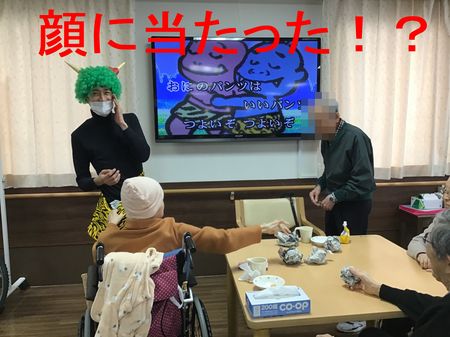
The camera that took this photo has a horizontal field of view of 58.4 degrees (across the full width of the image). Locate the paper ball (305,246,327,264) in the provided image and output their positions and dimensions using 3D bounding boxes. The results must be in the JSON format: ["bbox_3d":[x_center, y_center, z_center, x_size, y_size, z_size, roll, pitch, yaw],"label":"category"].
[{"bbox_3d":[0.483,0.465,2.139,0.108,0.085,0.095,-1,7,0],"label":"paper ball"}]

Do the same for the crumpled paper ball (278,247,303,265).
[{"bbox_3d":[0.347,0.462,2.133,0.122,0.095,0.110,-1,7,0],"label":"crumpled paper ball"}]

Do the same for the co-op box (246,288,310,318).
[{"bbox_3d":[0.215,0.545,1.641,0.235,0.060,0.116,-2,7,-9],"label":"co-op box"}]

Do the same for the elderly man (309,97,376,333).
[{"bbox_3d":[0.819,0.317,2.795,0.470,1.600,0.500,-5,8,-28],"label":"elderly man"}]

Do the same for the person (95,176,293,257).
[{"bbox_3d":[-0.174,0.546,2.375,1.060,1.110,0.800,-3,8,-17],"label":"person"}]

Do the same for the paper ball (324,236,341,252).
[{"bbox_3d":[0.625,0.438,2.321,0.095,0.088,0.090,-1,7,0],"label":"paper ball"}]

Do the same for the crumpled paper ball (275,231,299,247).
[{"bbox_3d":[0.372,0.426,2.426,0.125,0.090,0.110,-1,7,0],"label":"crumpled paper ball"}]

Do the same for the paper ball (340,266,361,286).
[{"bbox_3d":[0.572,0.489,1.831,0.100,0.095,0.095,-1,7,0],"label":"paper ball"}]

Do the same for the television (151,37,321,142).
[{"bbox_3d":[0.118,-0.654,3.410,1.410,0.862,0.075,-1,7,-6],"label":"television"}]

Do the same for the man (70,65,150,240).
[{"bbox_3d":[-0.767,0.225,2.771,0.560,1.830,0.420,-2,8,-11],"label":"man"}]

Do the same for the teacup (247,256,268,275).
[{"bbox_3d":[0.167,0.489,2.010,0.098,0.078,0.080,-1,7,0],"label":"teacup"}]

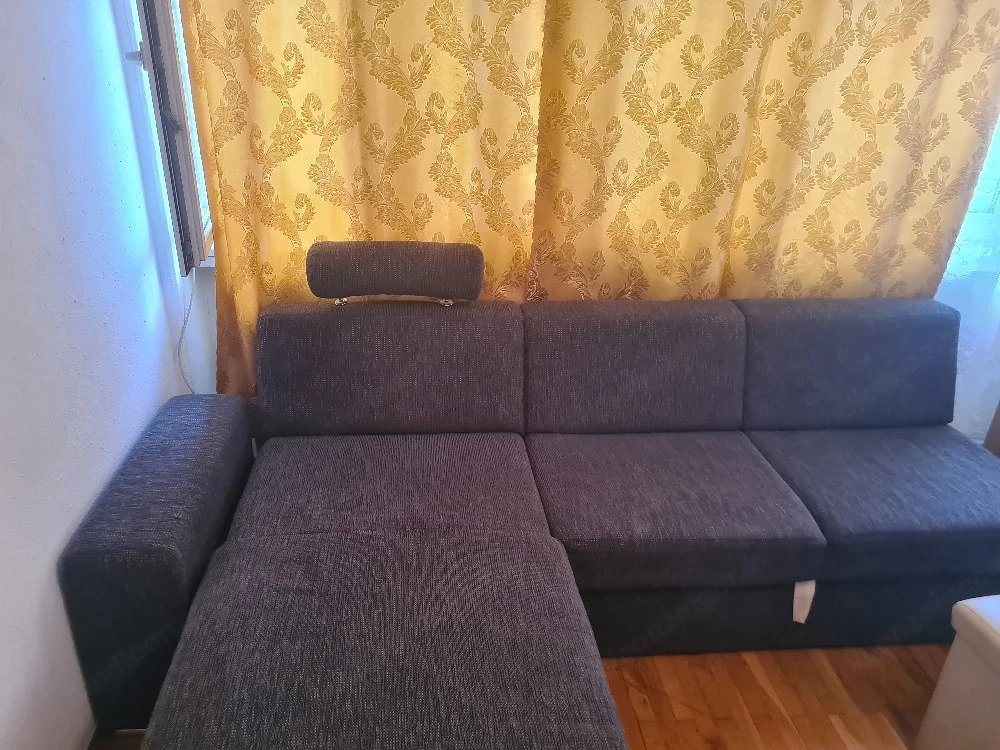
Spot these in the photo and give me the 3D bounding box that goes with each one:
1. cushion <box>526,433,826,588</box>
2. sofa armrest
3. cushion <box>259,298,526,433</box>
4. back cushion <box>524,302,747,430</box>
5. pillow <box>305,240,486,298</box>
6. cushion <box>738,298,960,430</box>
[{"bbox_3d":[0.479,0.379,2.283,0.748,0.165,0.631,-1,24,-6],"label":"cushion"},{"bbox_3d":[-0.869,0.459,2.083,0.248,0.525,0.795,-1,24,-6],"label":"sofa armrest"},{"bbox_3d":[-0.350,-0.020,2.484,0.850,0.430,0.164,-1,9,-6],"label":"cushion"},{"bbox_3d":[0.444,-0.029,2.569,0.748,0.430,0.164,-1,9,-6],"label":"back cushion"},{"bbox_3d":[-0.322,-0.333,2.373,0.543,0.177,0.146,0,18,-6],"label":"pillow"},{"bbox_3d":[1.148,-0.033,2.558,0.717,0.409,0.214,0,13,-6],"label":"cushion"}]

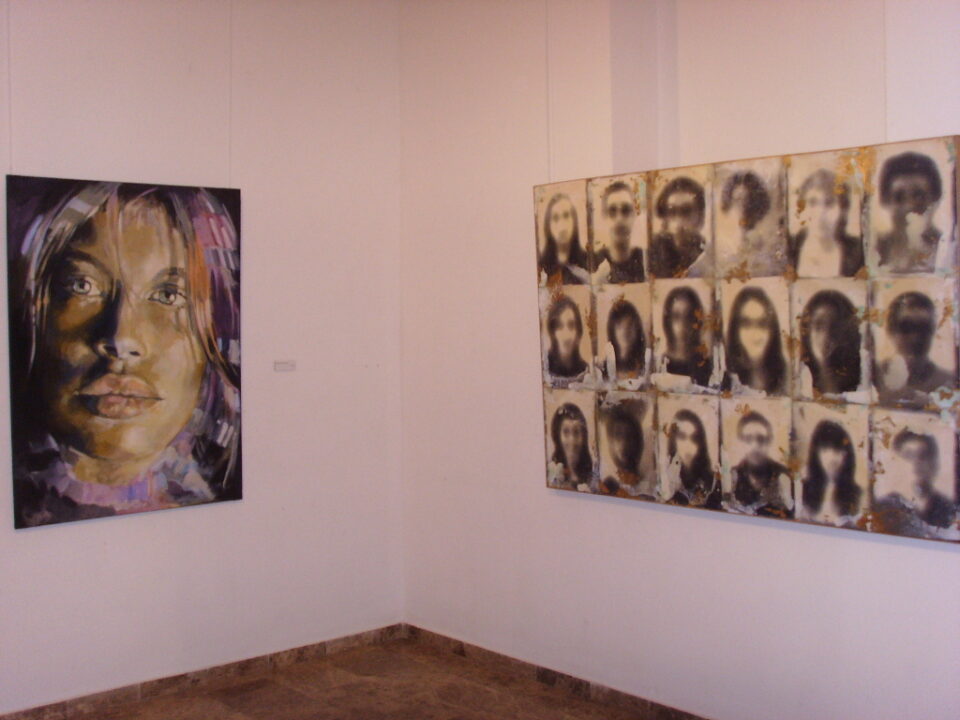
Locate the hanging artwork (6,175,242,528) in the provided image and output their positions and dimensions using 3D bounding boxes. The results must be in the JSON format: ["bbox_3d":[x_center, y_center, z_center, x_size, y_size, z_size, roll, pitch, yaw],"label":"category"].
[{"bbox_3d":[-1.383,-0.041,4.332,0.959,1.335,0.035,-3,4,-41],"label":"hanging artwork"}]

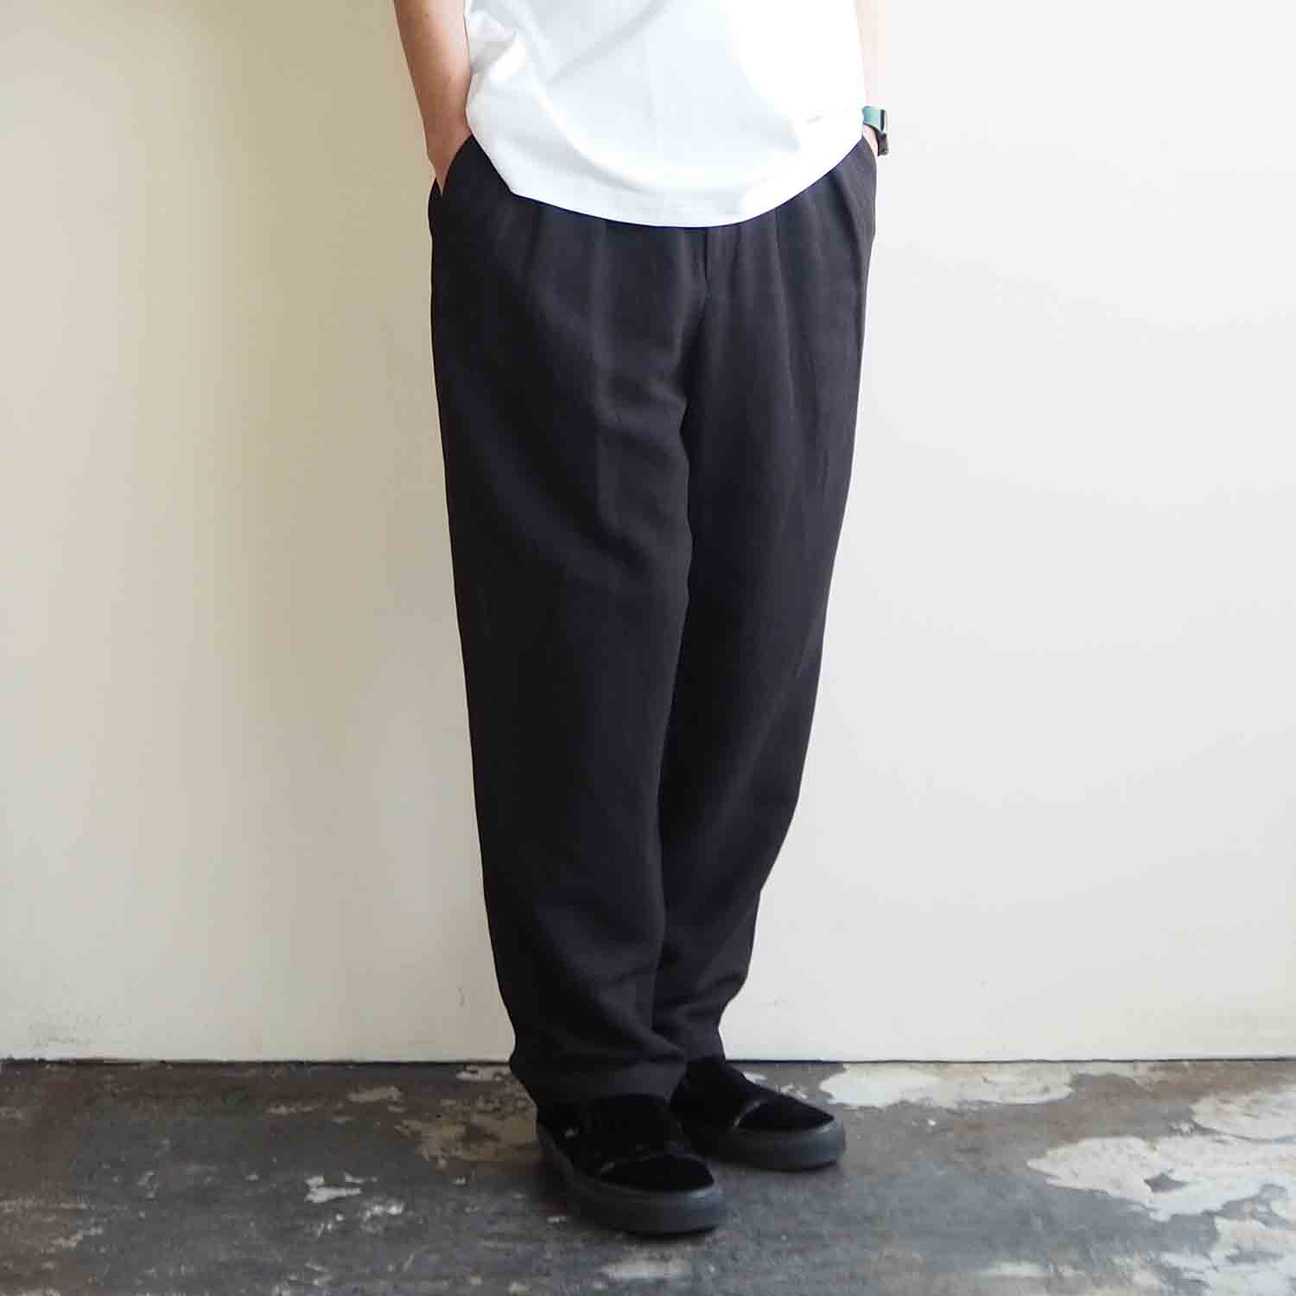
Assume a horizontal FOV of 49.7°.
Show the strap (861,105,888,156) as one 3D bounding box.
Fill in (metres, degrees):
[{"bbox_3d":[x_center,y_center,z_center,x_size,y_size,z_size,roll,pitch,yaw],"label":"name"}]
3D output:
[{"bbox_3d":[0.217,-0.533,1.435,0.058,0.048,0.058,-1,2,-29],"label":"strap"}]

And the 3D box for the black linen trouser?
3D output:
[{"bbox_3d":[0.003,-0.055,1.370,0.450,0.950,0.290,-1,2,-28],"label":"black linen trouser"}]

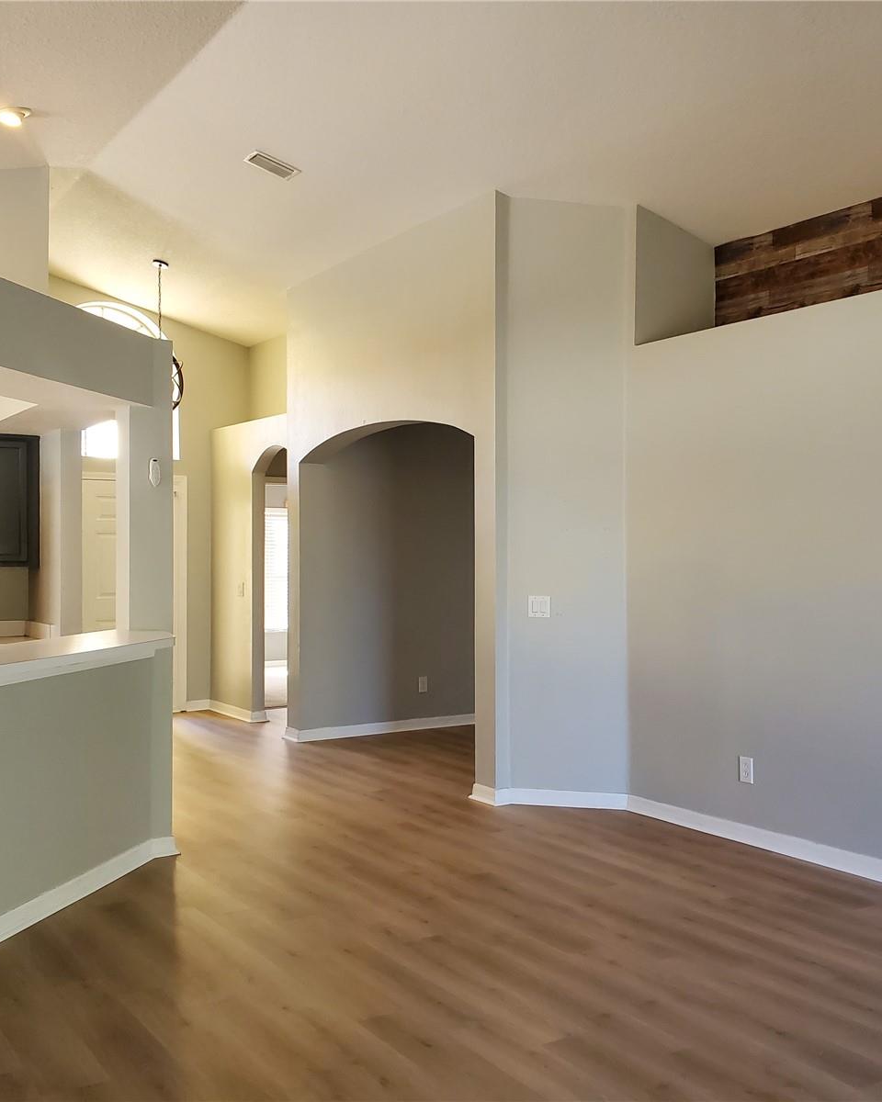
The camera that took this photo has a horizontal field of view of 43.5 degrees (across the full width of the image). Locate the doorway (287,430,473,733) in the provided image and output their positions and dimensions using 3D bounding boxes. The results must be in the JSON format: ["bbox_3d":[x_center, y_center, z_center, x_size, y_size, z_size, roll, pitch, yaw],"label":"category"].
[{"bbox_3d":[-0.354,0.303,7.492,0.200,2.300,2.330,0,0,-33],"label":"doorway"}]

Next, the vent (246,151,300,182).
[{"bbox_3d":[-1.002,-2.283,6.576,0.295,0.030,0.195,17,-9,-32],"label":"vent"}]

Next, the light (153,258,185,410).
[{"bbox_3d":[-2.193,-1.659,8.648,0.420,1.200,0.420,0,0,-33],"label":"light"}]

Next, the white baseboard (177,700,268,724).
[{"bbox_3d":[-1.916,1.413,9.714,0.370,0.095,0.970,0,0,-33],"label":"white baseboard"}]

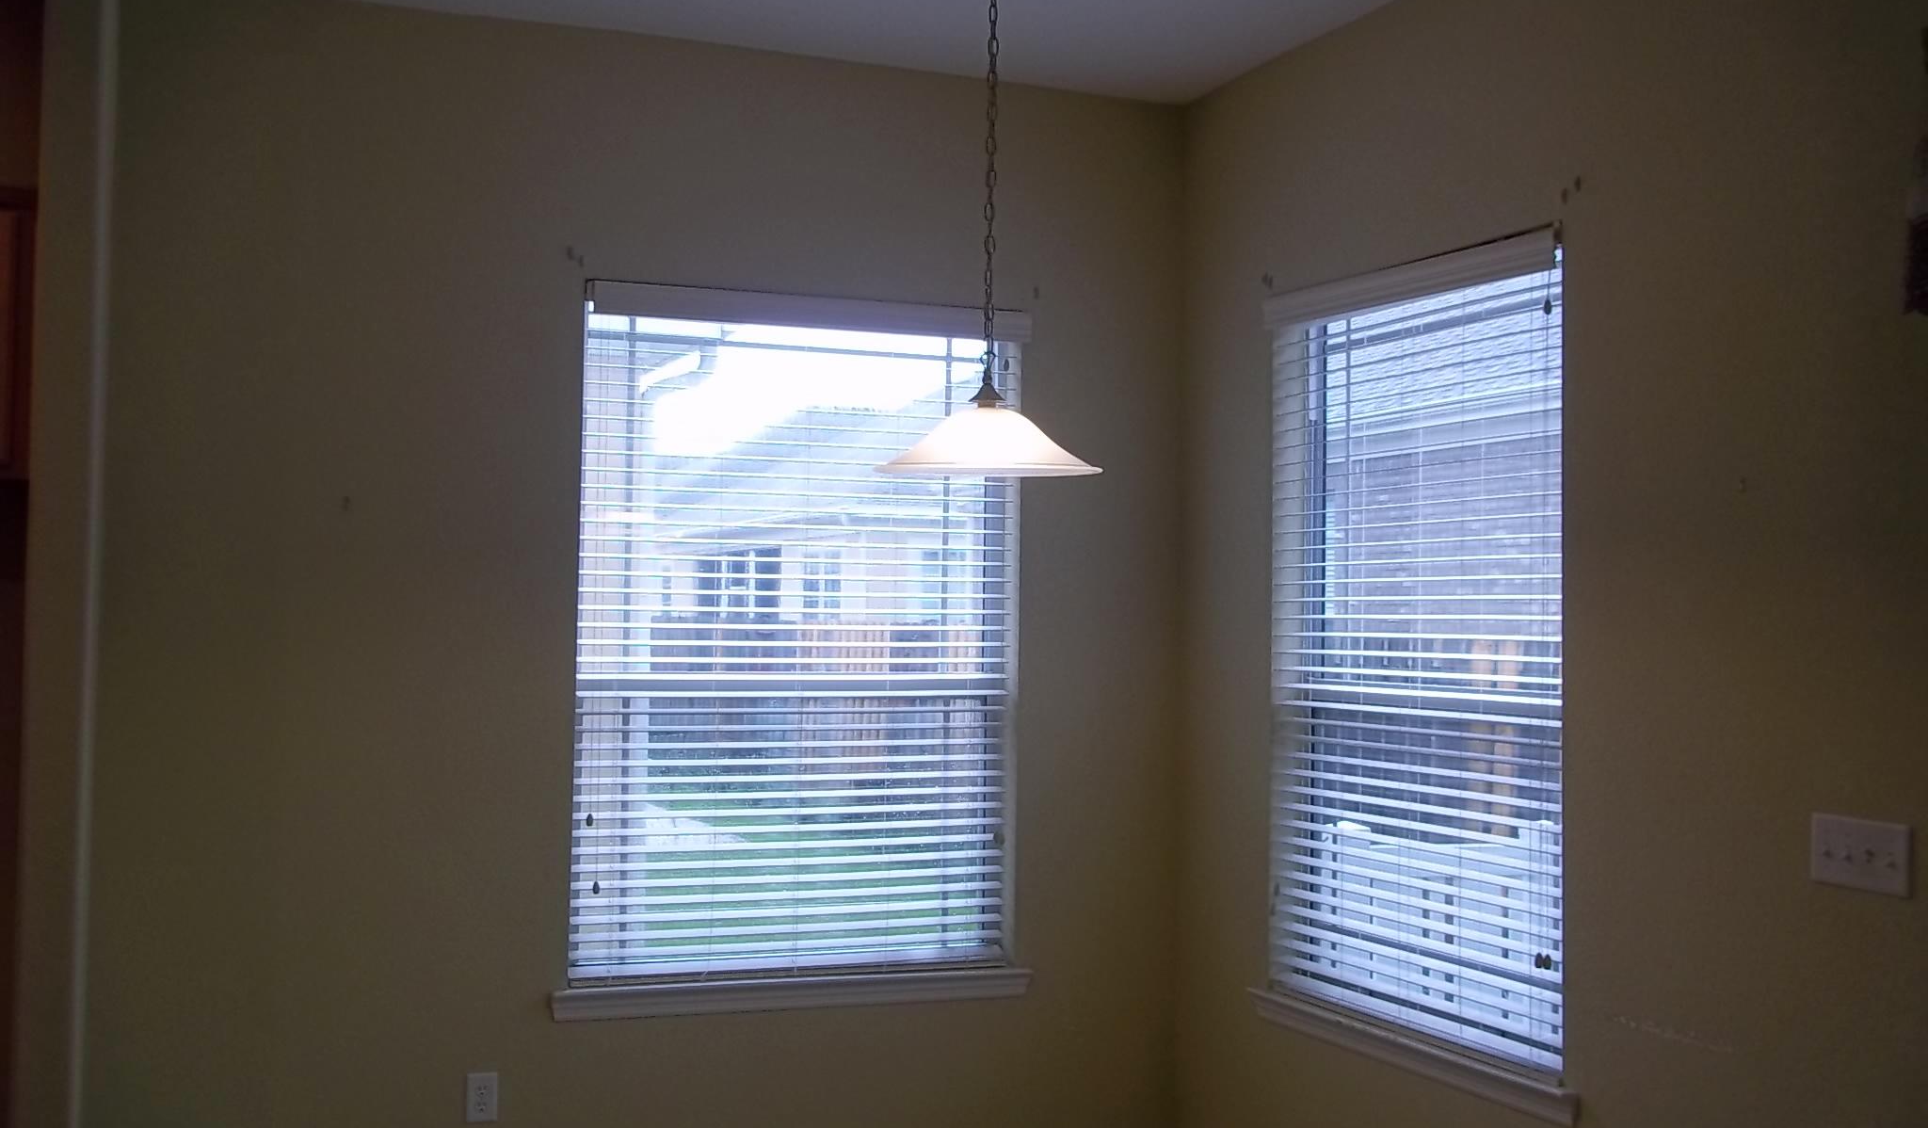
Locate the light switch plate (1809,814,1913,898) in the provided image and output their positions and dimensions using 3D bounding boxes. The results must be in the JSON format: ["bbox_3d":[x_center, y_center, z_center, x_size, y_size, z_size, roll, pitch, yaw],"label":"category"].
[{"bbox_3d":[1.498,0.488,3.363,0.012,0.116,0.208,2,-2,-22],"label":"light switch plate"}]

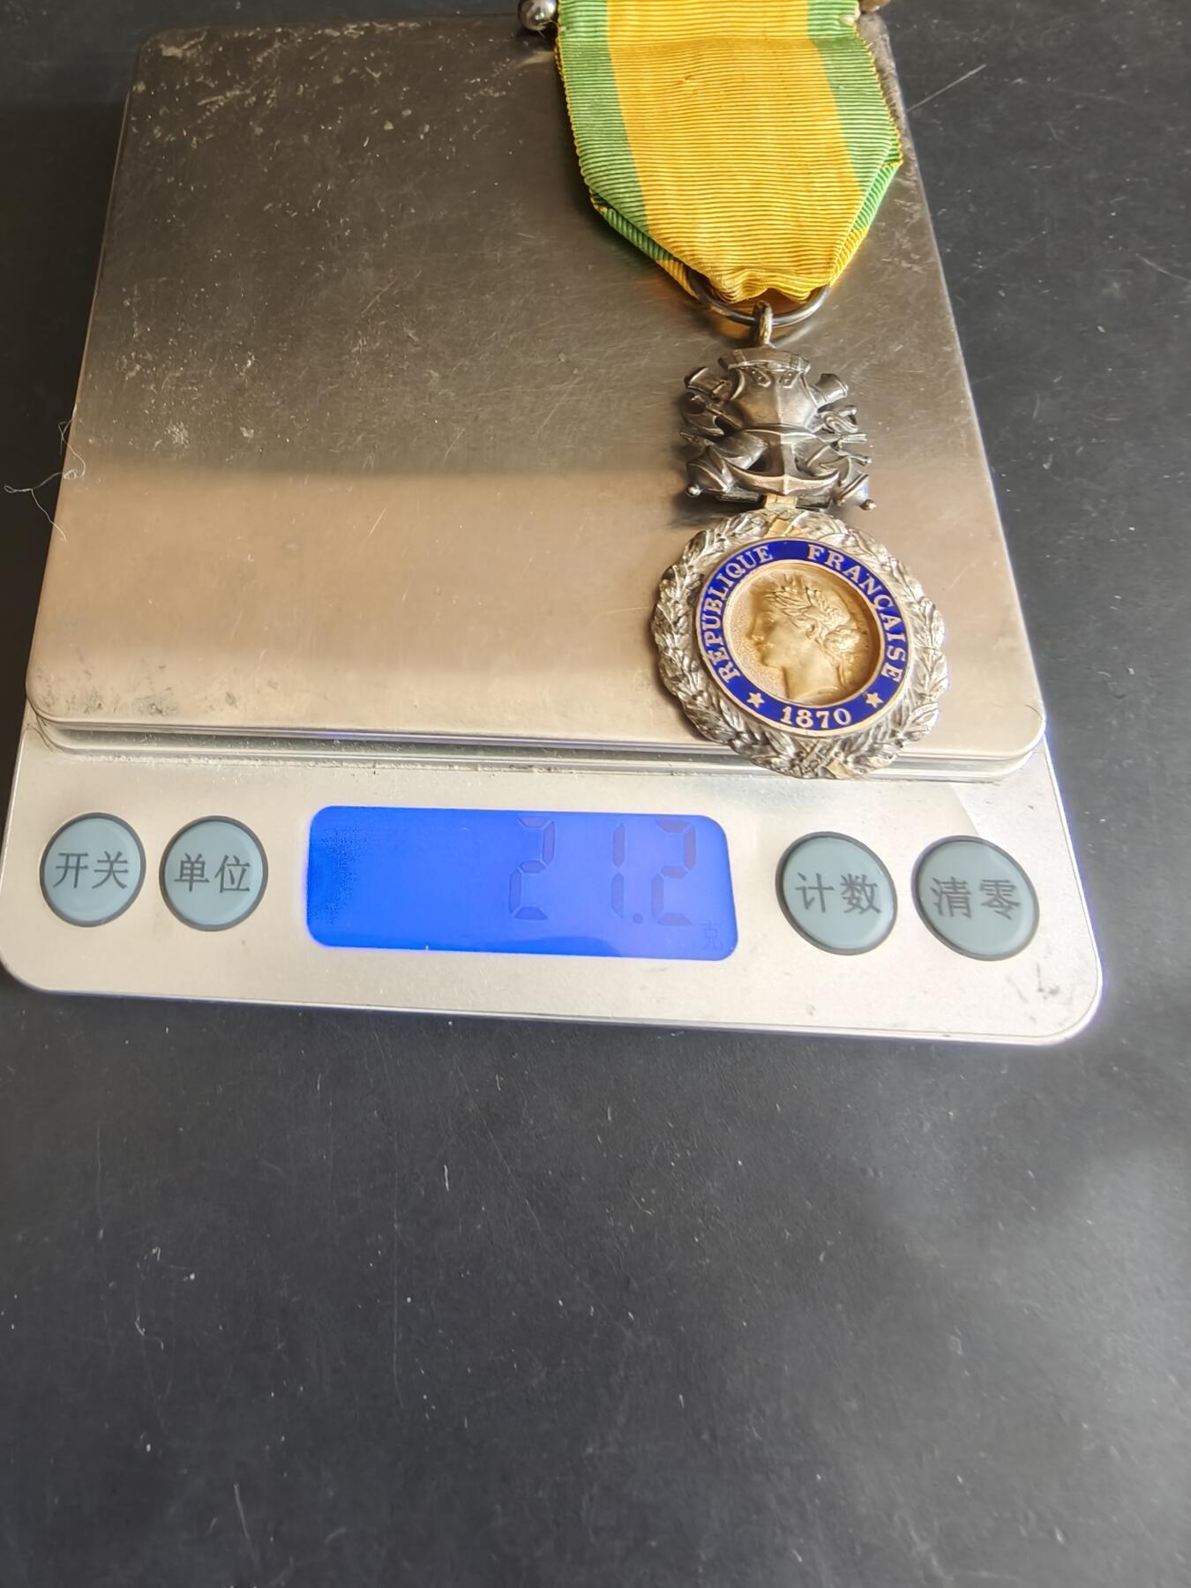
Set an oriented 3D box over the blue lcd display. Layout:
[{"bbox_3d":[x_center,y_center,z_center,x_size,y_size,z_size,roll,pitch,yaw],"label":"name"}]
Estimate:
[{"bbox_3d":[-0.007,0.009,0.103,0.041,0.002,0.014,1,69,-1],"label":"blue lcd display"}]

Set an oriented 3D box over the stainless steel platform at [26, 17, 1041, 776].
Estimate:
[{"bbox_3d":[-0.007,-0.053,0.122,0.099,0.005,0.102,0,69,-1],"label":"stainless steel platform"}]

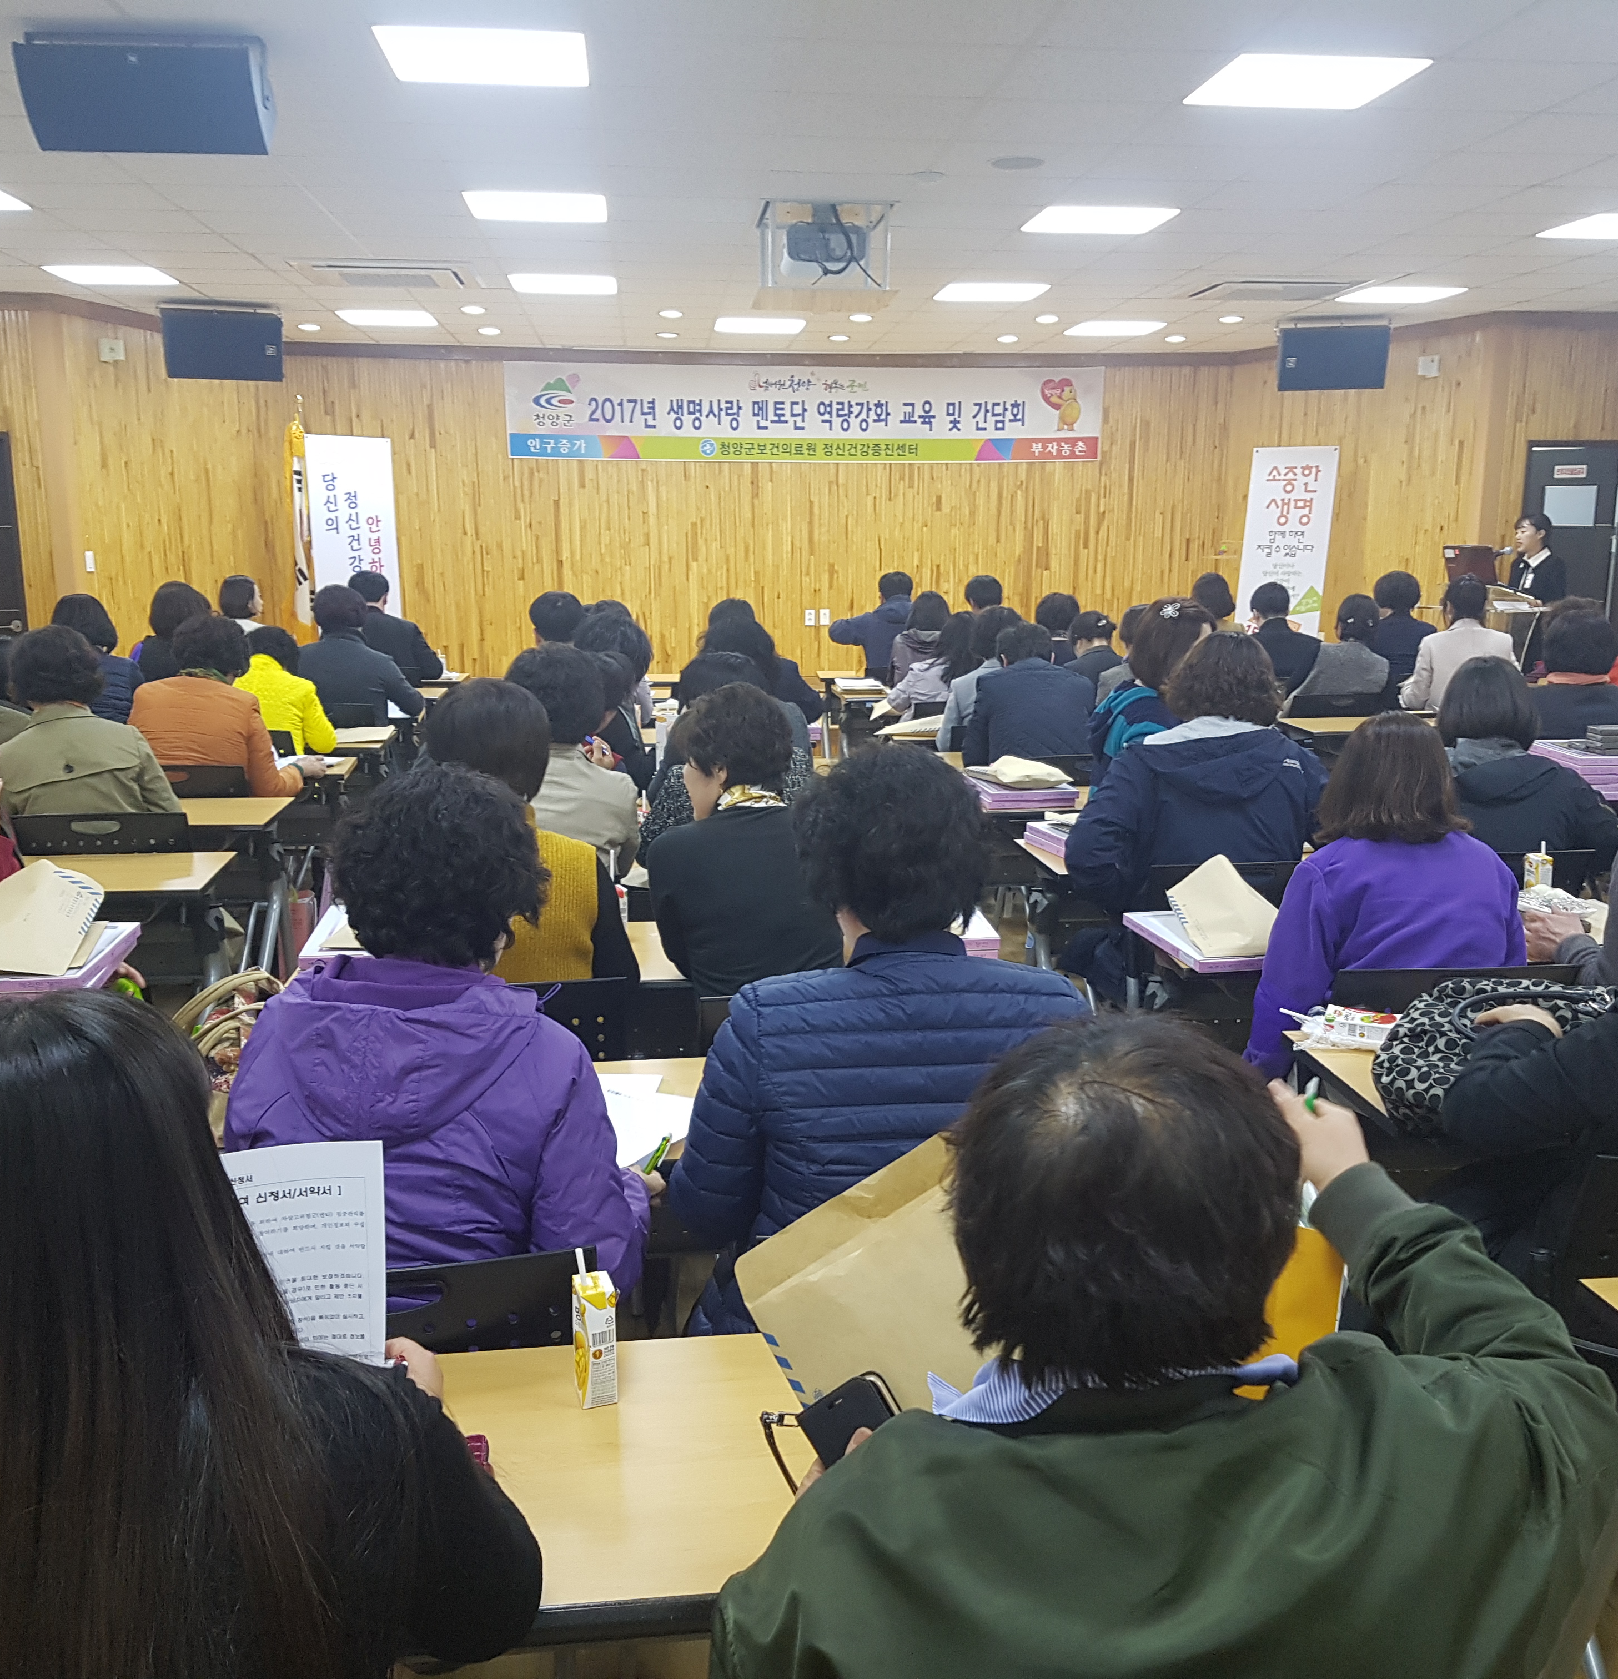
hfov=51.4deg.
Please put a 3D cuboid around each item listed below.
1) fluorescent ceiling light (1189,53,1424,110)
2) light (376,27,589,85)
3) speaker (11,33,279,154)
[{"bbox_3d":[1.596,-2.465,5.433,0.605,0.060,0.605,-1,10,-5],"label":"fluorescent ceiling light"},{"bbox_3d":[-0.985,-2.415,5.153,0.605,0.060,0.605,-1,10,-5],"label":"light"},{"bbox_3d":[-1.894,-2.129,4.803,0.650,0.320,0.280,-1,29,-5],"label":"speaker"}]

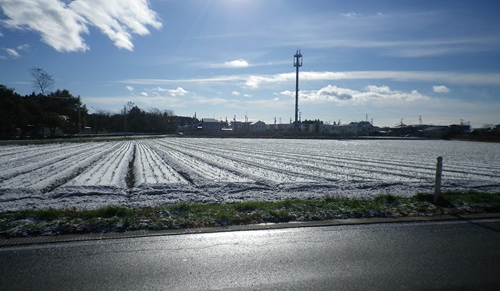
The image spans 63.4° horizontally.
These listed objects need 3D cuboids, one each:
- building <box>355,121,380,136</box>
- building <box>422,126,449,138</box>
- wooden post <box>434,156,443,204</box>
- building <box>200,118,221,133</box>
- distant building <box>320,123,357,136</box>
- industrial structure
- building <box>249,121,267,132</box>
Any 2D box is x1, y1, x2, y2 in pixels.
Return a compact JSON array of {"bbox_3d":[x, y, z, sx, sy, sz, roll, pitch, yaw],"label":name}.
[{"bbox_3d":[56.753,-8.008,194.500,11.800,6.907,9.000,1,2,0],"label":"building"},{"bbox_3d":[72.934,-4.954,159.000,10.000,4.676,8.000,2,2,11],"label":"building"},{"bbox_3d":[3.776,0.711,8.100,0.115,0.981,0.115,1,2,0],"label":"wooden post"},{"bbox_3d":[-20.204,-10.024,209.500,10.500,7.452,9.000,1,2,0],"label":"building"},{"bbox_3d":[42.565,-7.623,194.500,18.500,5.967,9.000,1,2,0],"label":"distant building"},{"bbox_3d":[22.458,-25.253,190.000,4.000,39.701,4.000,1,2,0],"label":"industrial structure"},{"bbox_3d":[3.944,-9.102,204.500,8.700,6.429,9.000,1,2,0],"label":"building"}]

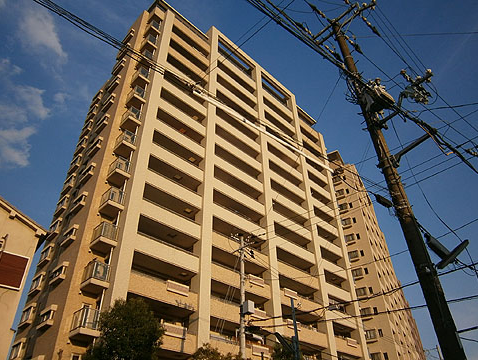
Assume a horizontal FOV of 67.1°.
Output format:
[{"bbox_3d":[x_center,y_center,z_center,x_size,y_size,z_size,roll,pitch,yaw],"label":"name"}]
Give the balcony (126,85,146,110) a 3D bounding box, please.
[{"bbox_3d":[-9.909,-7.697,34.939,1.540,1.540,1.276,-31,-45,34],"label":"balcony"}]

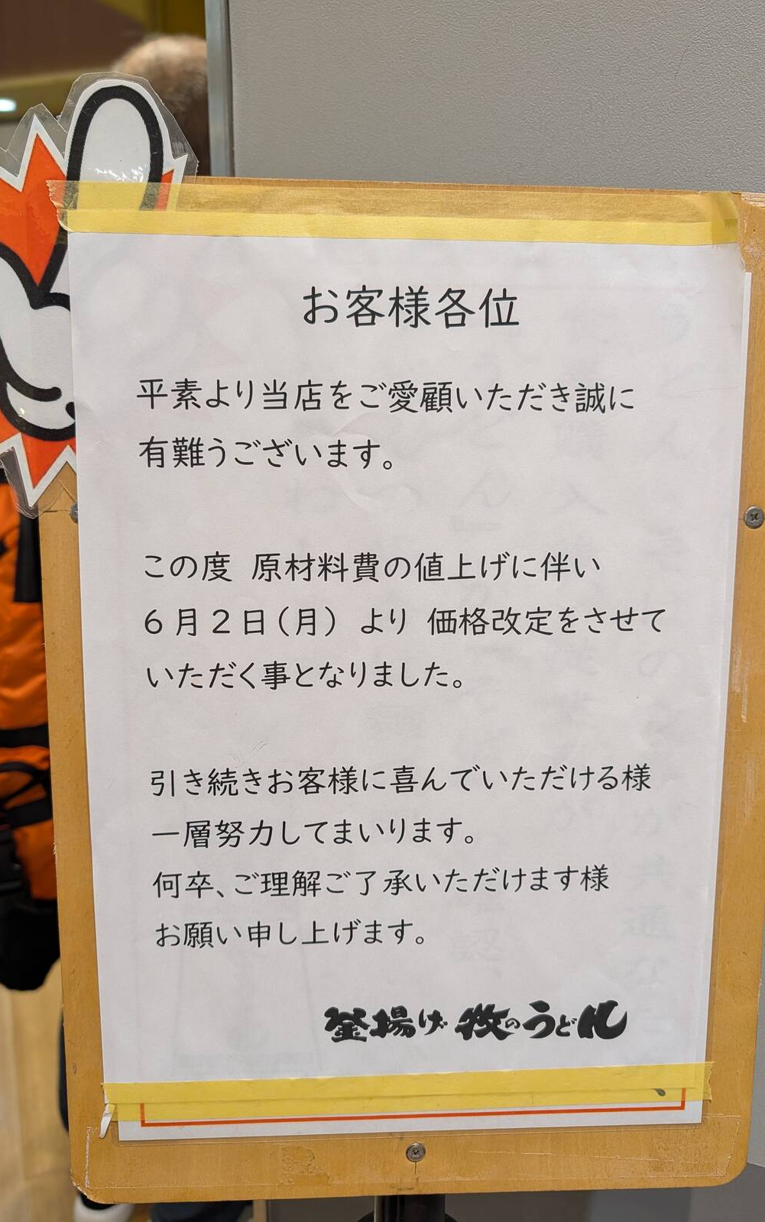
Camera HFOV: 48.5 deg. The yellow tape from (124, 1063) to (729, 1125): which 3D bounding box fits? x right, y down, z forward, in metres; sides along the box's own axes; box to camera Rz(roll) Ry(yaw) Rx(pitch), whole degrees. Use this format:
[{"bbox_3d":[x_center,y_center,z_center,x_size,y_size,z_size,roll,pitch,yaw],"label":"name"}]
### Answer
[{"bbox_3d":[0.016,0.240,0.423,0.303,0.021,0.003,-1,8,-2],"label":"yellow tape"}]

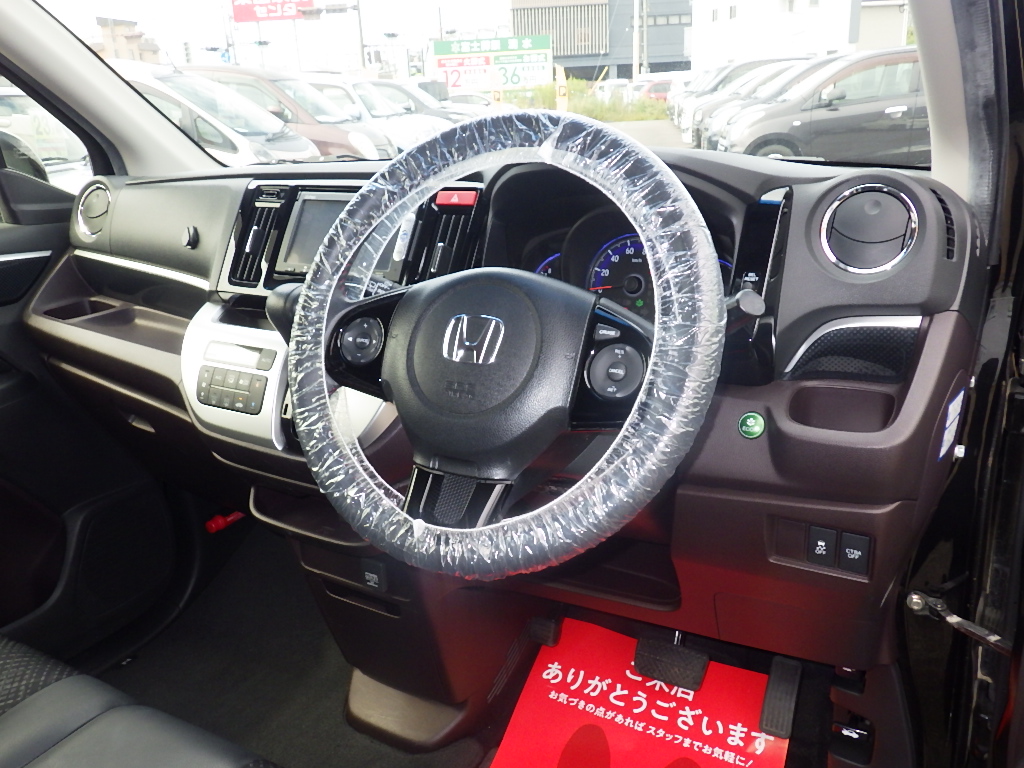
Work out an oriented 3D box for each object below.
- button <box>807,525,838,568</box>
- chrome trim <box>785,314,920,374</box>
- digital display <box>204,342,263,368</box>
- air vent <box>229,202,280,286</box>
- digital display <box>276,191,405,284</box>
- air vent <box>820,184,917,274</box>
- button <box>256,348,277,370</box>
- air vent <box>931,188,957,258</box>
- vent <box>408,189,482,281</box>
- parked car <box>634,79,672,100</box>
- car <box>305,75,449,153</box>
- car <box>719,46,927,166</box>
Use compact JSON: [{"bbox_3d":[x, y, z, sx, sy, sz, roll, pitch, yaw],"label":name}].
[{"bbox_3d":[0.305,0.158,0.812,0.026,0.038,0.012,7,20,27],"label":"button"},{"bbox_3d":[0.322,-0.037,0.779,0.118,0.062,0.030,7,6,27],"label":"chrome trim"},{"bbox_3d":[-0.318,-0.032,0.947,0.082,0.024,0.008,7,-12,27],"label":"digital display"},{"bbox_3d":[-0.311,-0.170,1.020,0.048,0.112,0.024,7,-13,27],"label":"air vent"},{"bbox_3d":[-0.187,-0.169,0.955,0.176,0.101,0.020,7,-12,27],"label":"digital display"},{"bbox_3d":[0.338,-0.146,0.785,0.085,0.085,0.012,6,-1,24],"label":"air vent"},{"bbox_3d":[-0.272,-0.026,0.923,0.023,0.024,0.008,7,-12,27],"label":"button"},{"bbox_3d":[0.401,-0.149,0.774,0.025,0.068,0.016,-3,4,-1],"label":"air vent"},{"bbox_3d":[-0.066,-0.152,0.896,0.063,0.115,0.035,7,-12,27],"label":"vent"},{"bbox_3d":[7.152,-13.476,38.852,3.600,1.500,1.600,-1,19,6],"label":"parked car"},{"bbox_3d":[-2.642,-3.946,12.833,3.400,1.620,1.475,0,20,9],"label":"car"},{"bbox_3d":[4.092,-3.176,9.774,3.400,1.530,1.475,0,19,6],"label":"car"}]

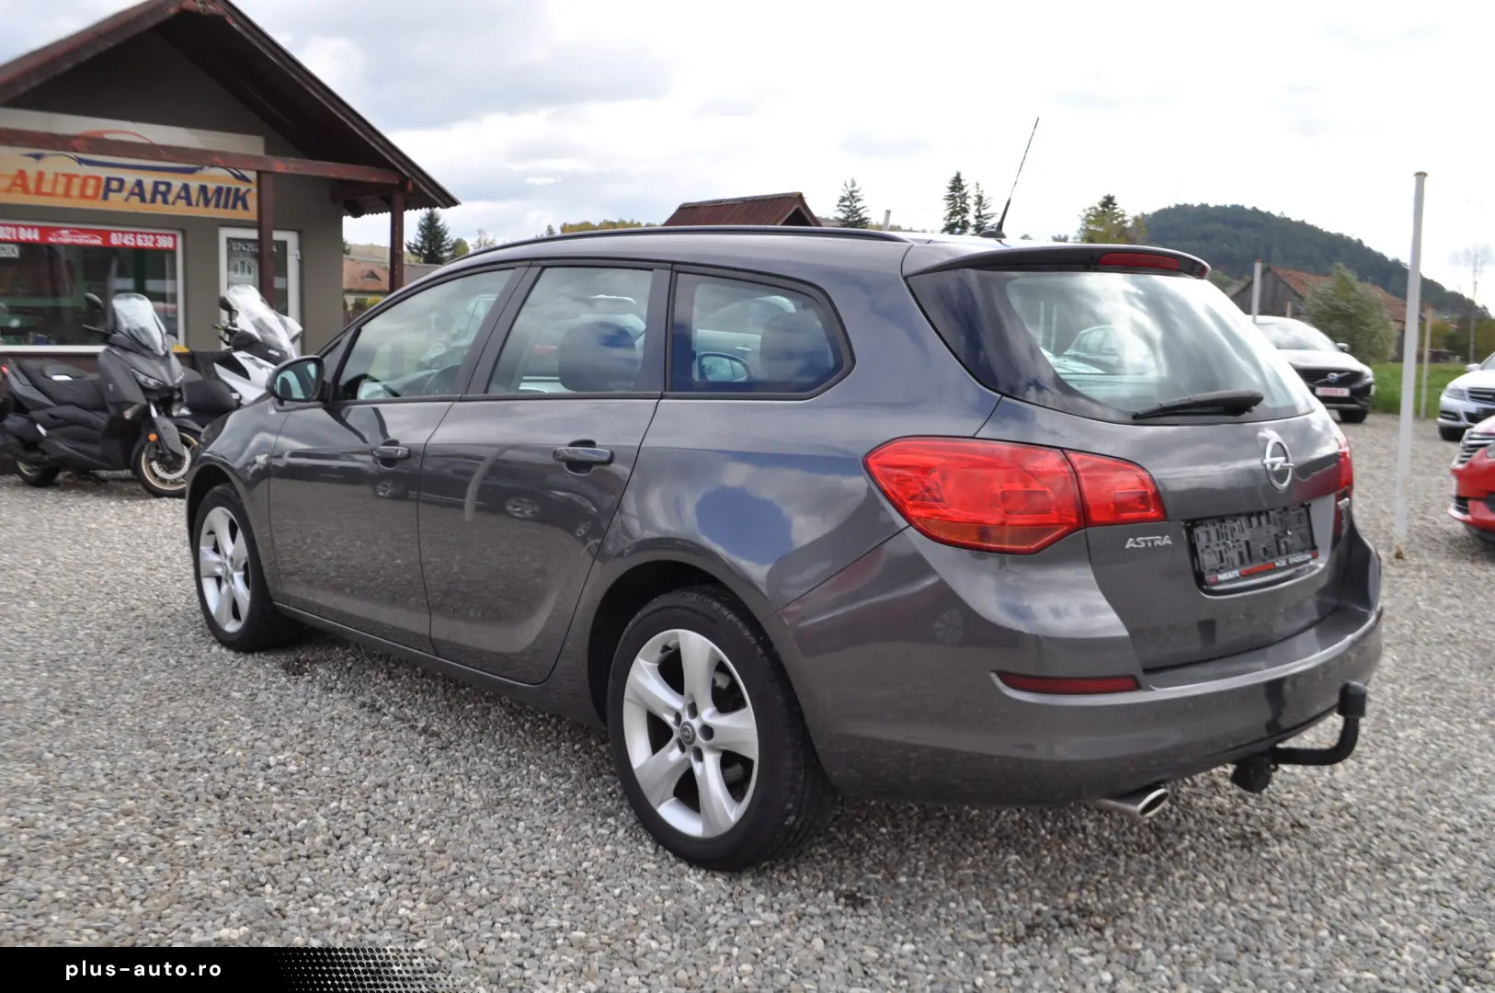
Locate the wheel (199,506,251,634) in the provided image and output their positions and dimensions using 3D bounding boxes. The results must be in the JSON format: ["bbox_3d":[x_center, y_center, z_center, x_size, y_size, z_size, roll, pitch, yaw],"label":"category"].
[{"bbox_3d":[-1.896,0.268,5.191,0.190,0.478,0.478,-6,10,-42],"label":"wheel"}]

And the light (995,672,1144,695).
[{"bbox_3d":[0.626,0.356,2.647,0.275,0.042,0.050,-1,8,-15],"label":"light"}]

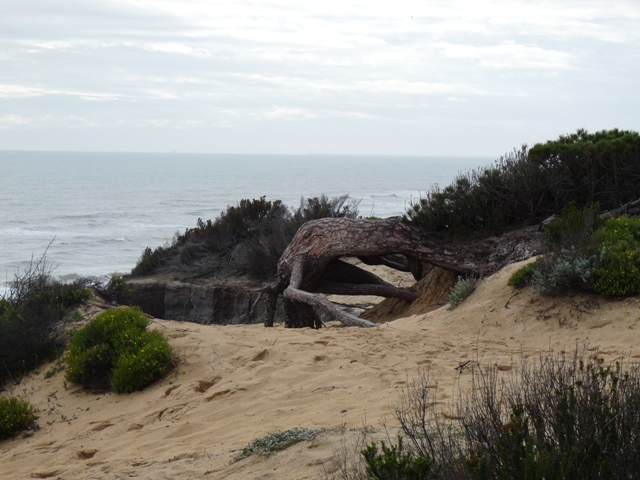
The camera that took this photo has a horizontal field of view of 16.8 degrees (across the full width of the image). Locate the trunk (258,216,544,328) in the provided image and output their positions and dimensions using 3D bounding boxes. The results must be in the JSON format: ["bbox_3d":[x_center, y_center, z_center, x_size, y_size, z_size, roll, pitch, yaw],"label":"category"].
[{"bbox_3d":[0.784,0.312,20.800,2.700,1.080,1.150,1,2,0],"label":"trunk"}]

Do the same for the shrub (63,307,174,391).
[{"bbox_3d":[-1.537,0.835,16.500,0.810,0.600,0.750,1,2,0],"label":"shrub"}]

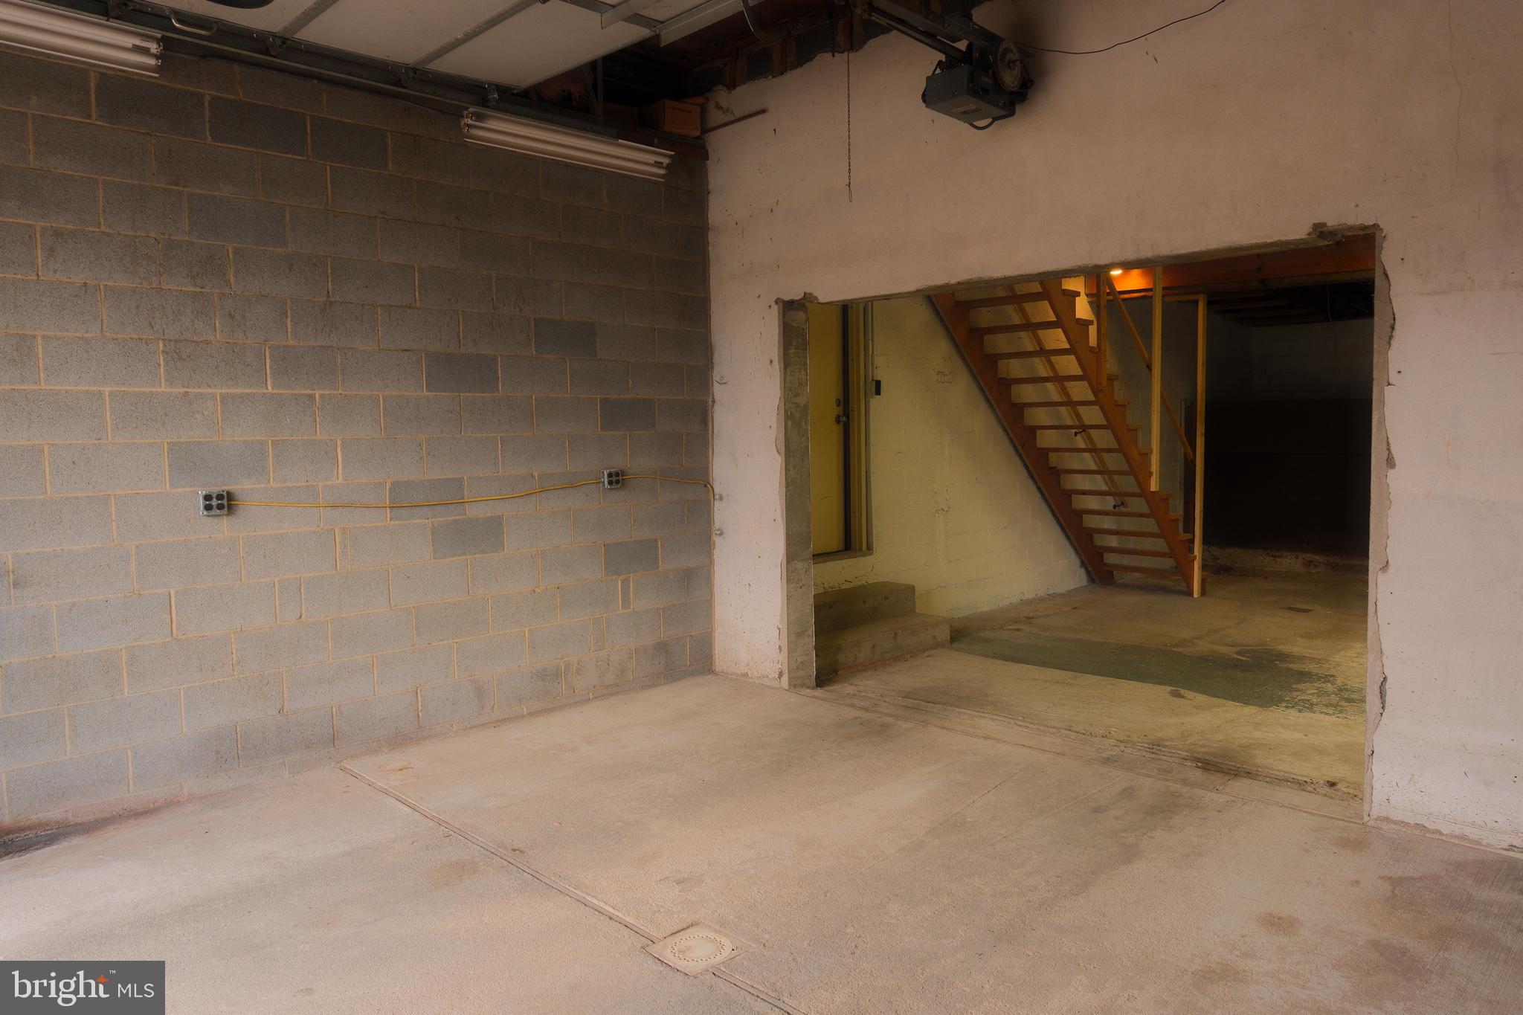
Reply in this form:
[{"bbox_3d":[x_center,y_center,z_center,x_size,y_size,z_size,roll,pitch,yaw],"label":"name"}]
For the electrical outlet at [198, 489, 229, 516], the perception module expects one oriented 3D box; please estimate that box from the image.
[{"bbox_3d":[-2.280,-0.020,4.228,0.100,0.100,0.052,-5,6,-44],"label":"electrical outlet"}]

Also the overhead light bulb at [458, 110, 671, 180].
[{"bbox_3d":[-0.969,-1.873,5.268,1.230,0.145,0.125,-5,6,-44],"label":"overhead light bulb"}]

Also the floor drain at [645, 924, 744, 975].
[{"bbox_3d":[-0.186,1.296,2.966,0.222,0.020,0.222,-5,6,-44],"label":"floor drain"}]

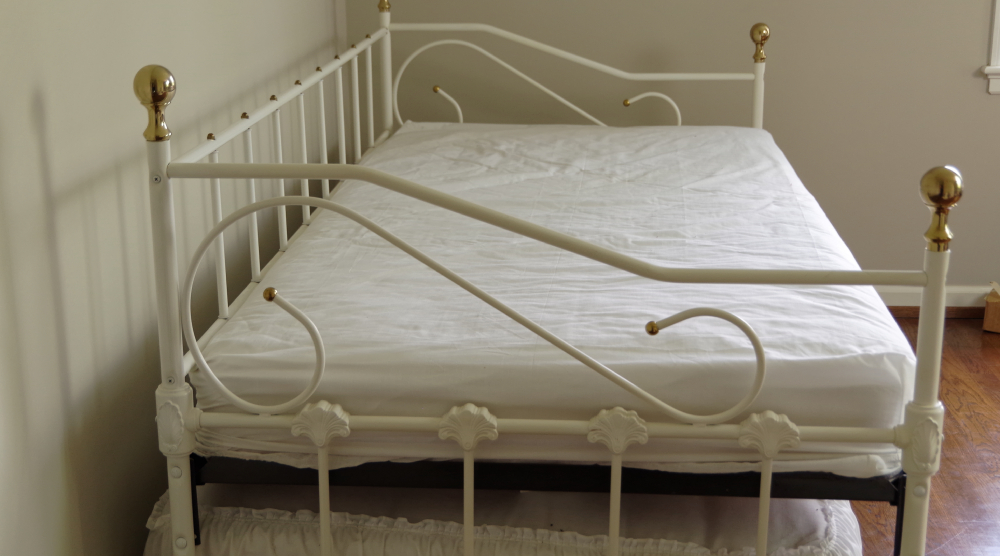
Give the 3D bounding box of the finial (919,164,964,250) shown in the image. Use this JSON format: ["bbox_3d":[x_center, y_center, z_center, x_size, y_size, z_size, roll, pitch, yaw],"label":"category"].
[{"bbox_3d":[0.582,-0.092,1.685,0.057,0.112,0.057,1,17,4],"label":"finial"}]

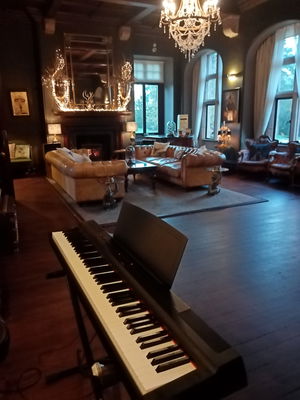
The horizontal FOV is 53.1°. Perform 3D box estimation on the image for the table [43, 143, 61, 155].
[{"bbox_3d":[-2.807,-1.182,8.701,0.480,0.838,0.420,-5,15,-17],"label":"table"}]

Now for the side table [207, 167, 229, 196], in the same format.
[{"bbox_3d":[1.372,-0.416,6.121,0.440,0.510,0.440,-1,14,0],"label":"side table"}]

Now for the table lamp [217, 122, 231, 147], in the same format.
[{"bbox_3d":[2.125,-1.889,8.650,0.410,0.693,0.410,-1,14,0],"label":"table lamp"}]

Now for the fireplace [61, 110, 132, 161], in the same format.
[{"bbox_3d":[-1.693,-1.810,9.262,2.280,1.764,0.420,-5,15,-17],"label":"fireplace"}]

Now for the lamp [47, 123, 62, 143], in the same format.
[{"bbox_3d":[-2.727,-1.915,8.650,0.370,0.559,0.370,-1,14,0],"label":"lamp"}]

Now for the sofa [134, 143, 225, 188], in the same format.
[{"bbox_3d":[0.635,-0.929,7.697,1.000,0.760,2.860,-7,15,-23],"label":"sofa"}]

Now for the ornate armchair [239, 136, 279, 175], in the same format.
[{"bbox_3d":[2.886,-1.181,8.039,0.800,1.040,0.800,6,15,24],"label":"ornate armchair"}]

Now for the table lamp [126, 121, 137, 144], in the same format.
[{"bbox_3d":[-0.542,-2.083,9.150,0.330,0.585,0.330,-1,14,0],"label":"table lamp"}]

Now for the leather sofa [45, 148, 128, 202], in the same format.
[{"bbox_3d":[-1.516,-0.625,6.562,1.000,0.760,2.860,-7,15,-24],"label":"leather sofa"}]

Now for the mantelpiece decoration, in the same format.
[{"bbox_3d":[-1.833,-3.584,9.040,2.620,1.814,0.350,-5,15,-17],"label":"mantelpiece decoration"}]

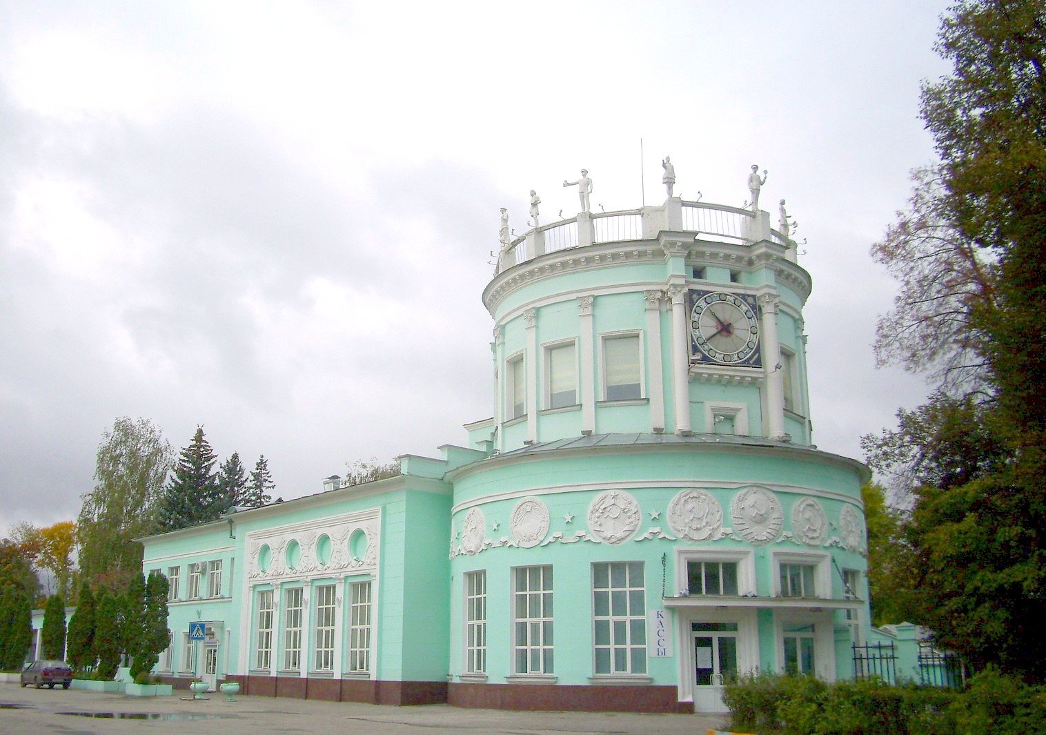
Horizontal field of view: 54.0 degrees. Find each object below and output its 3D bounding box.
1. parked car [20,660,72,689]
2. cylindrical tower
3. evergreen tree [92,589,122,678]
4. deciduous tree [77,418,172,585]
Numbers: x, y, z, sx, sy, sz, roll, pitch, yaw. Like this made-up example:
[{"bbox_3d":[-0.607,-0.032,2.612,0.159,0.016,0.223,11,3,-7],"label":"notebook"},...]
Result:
[{"bbox_3d":[-24.672,15.847,53.109,1.680,1.410,4.280,12,-19,-37],"label":"parked car"},{"bbox_3d":[4.837,3.868,39.588,15.500,17.100,15.500,0,-15,0],"label":"cylindrical tower"},{"bbox_3d":[-19.677,12.720,49.214,1.750,4.312,1.750,0,-15,0],"label":"evergreen tree"},{"bbox_3d":[-25.383,11.209,64.572,6.600,16.364,6.600,13,-20,-39],"label":"deciduous tree"}]

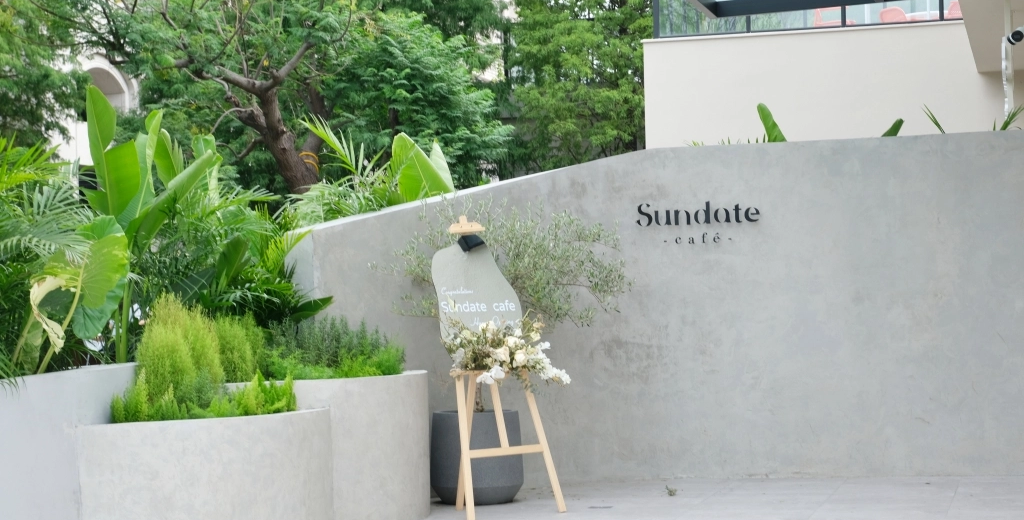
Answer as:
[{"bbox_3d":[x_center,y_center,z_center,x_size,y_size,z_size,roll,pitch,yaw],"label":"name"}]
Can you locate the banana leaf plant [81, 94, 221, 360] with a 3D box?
[{"bbox_3d":[-1.695,-0.143,8.800,0.640,1.331,0.600,-1,0,0],"label":"banana leaf plant"}]

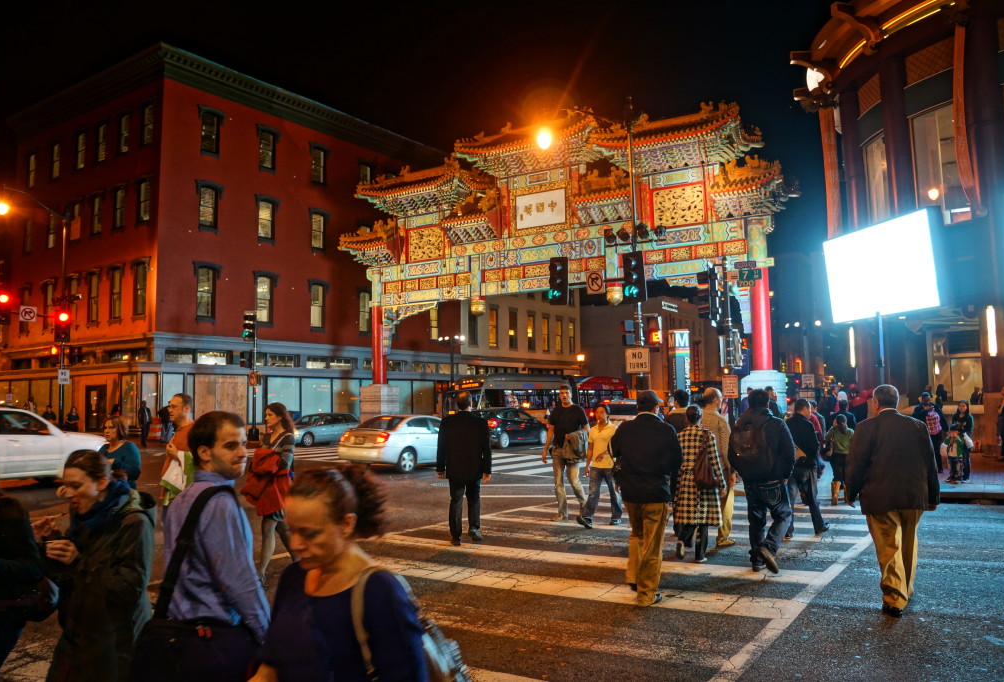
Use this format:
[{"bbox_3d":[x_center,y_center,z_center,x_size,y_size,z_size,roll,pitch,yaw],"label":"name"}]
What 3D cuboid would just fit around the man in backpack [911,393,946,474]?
[{"bbox_3d":[9.098,1.915,16.300,0.620,1.670,0.450,-1,-4,5],"label":"man in backpack"}]

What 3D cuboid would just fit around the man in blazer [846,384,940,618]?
[{"bbox_3d":[3.075,1.247,6.080,0.660,1.770,0.450,-3,-5,30],"label":"man in blazer"}]

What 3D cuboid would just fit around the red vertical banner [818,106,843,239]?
[{"bbox_3d":[10.270,-5.143,24.000,0.500,4.300,0.450,-4,-6,34],"label":"red vertical banner"}]

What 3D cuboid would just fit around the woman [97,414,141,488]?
[{"bbox_3d":[-3.763,1.553,7.537,0.380,1.617,0.480,3,-6,-40],"label":"woman"}]

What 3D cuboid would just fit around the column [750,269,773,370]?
[{"bbox_3d":[9.967,-0.803,29.739,0.740,3.940,0.740,-4,-5,29],"label":"column"}]

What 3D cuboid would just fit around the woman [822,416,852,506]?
[{"bbox_3d":[5.836,2.055,13.346,0.500,1.540,0.420,-3,-5,24],"label":"woman"}]

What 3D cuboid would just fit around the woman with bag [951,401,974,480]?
[{"bbox_3d":[8.615,1.892,14.398,0.450,1.530,0.360,-4,-6,30],"label":"woman with bag"}]

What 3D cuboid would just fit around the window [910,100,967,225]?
[{"bbox_3d":[11.511,-4.613,20.254,0.150,3.180,1.620,1,-5,-23],"label":"window"}]

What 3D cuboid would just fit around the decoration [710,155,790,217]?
[{"bbox_3d":[9.401,-5.688,28.963,2.700,2.400,3.000,-4,-6,30],"label":"decoration"}]

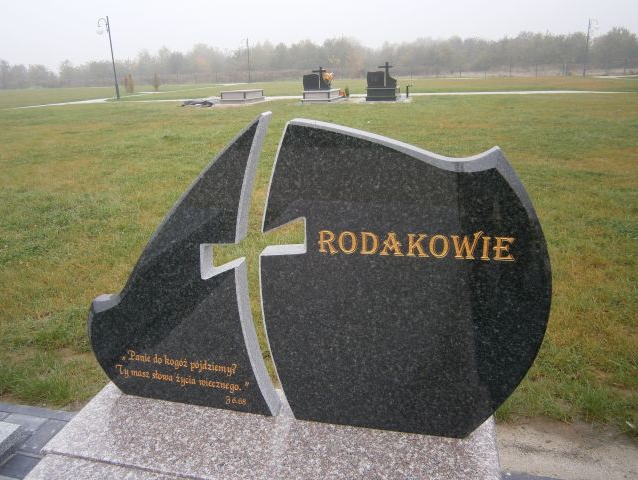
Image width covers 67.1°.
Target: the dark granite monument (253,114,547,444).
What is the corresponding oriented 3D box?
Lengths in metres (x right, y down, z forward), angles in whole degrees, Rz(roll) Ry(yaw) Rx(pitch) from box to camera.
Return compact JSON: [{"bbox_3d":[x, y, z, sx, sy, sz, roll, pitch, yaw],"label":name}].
[{"bbox_3d":[0.239,0.142,1.400,0.817,0.968,0.086,3,20,12],"label":"dark granite monument"}]

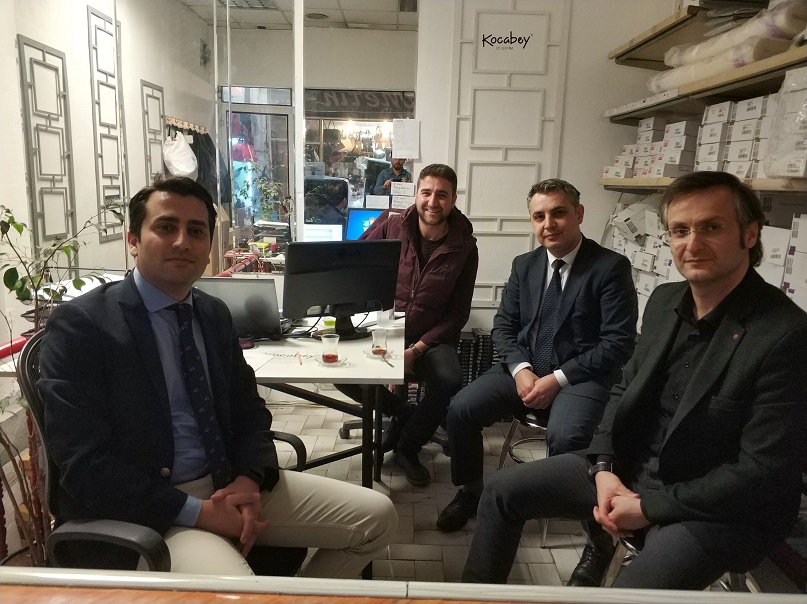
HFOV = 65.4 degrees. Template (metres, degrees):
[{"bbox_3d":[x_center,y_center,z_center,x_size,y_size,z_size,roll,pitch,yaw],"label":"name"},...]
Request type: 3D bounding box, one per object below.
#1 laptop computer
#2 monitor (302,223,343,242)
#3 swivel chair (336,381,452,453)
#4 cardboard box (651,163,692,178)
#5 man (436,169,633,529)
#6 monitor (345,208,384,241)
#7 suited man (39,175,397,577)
[{"bbox_3d":[-0.610,-0.003,2.252,0.370,0.230,0.340,1,10,0],"label":"laptop computer"},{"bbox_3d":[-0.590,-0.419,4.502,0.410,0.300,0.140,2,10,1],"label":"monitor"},{"bbox_3d":[0.024,0.246,3.072,0.600,0.940,0.600,6,11,24],"label":"swivel chair"},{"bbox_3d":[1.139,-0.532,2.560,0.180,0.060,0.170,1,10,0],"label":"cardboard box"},{"bbox_3d":[0.498,0.219,2.288,0.620,1.300,0.680,8,12,31],"label":"man"},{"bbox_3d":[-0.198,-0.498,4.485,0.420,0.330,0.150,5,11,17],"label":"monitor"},{"bbox_3d":[-0.396,0.377,1.373,0.780,1.270,0.600,9,13,34],"label":"suited man"}]

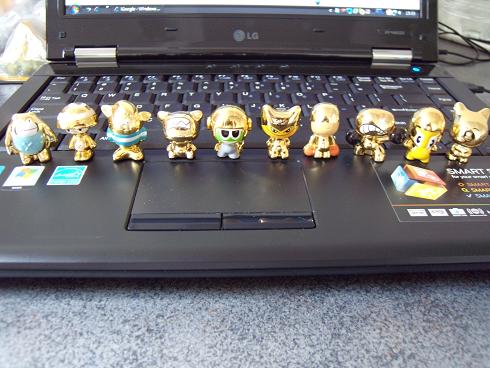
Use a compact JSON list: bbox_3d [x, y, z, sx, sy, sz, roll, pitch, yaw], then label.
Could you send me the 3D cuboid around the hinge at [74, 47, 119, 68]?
[{"bbox_3d":[-0.120,-0.103,0.322,0.033,0.013,0.013,0,40,-1],"label":"hinge"}]

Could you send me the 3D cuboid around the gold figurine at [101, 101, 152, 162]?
[{"bbox_3d":[-0.062,-0.029,0.214,0.025,0.030,0.018,-6,38,-8],"label":"gold figurine"}]

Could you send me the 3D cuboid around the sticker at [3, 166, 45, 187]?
[{"bbox_3d":[-0.118,-0.004,0.212,0.018,0.001,0.017,0,40,-1],"label":"sticker"}]

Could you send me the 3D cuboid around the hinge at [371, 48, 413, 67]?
[{"bbox_3d":[0.124,-0.107,0.334,0.034,0.012,0.012,-1,38,-2],"label":"hinge"}]

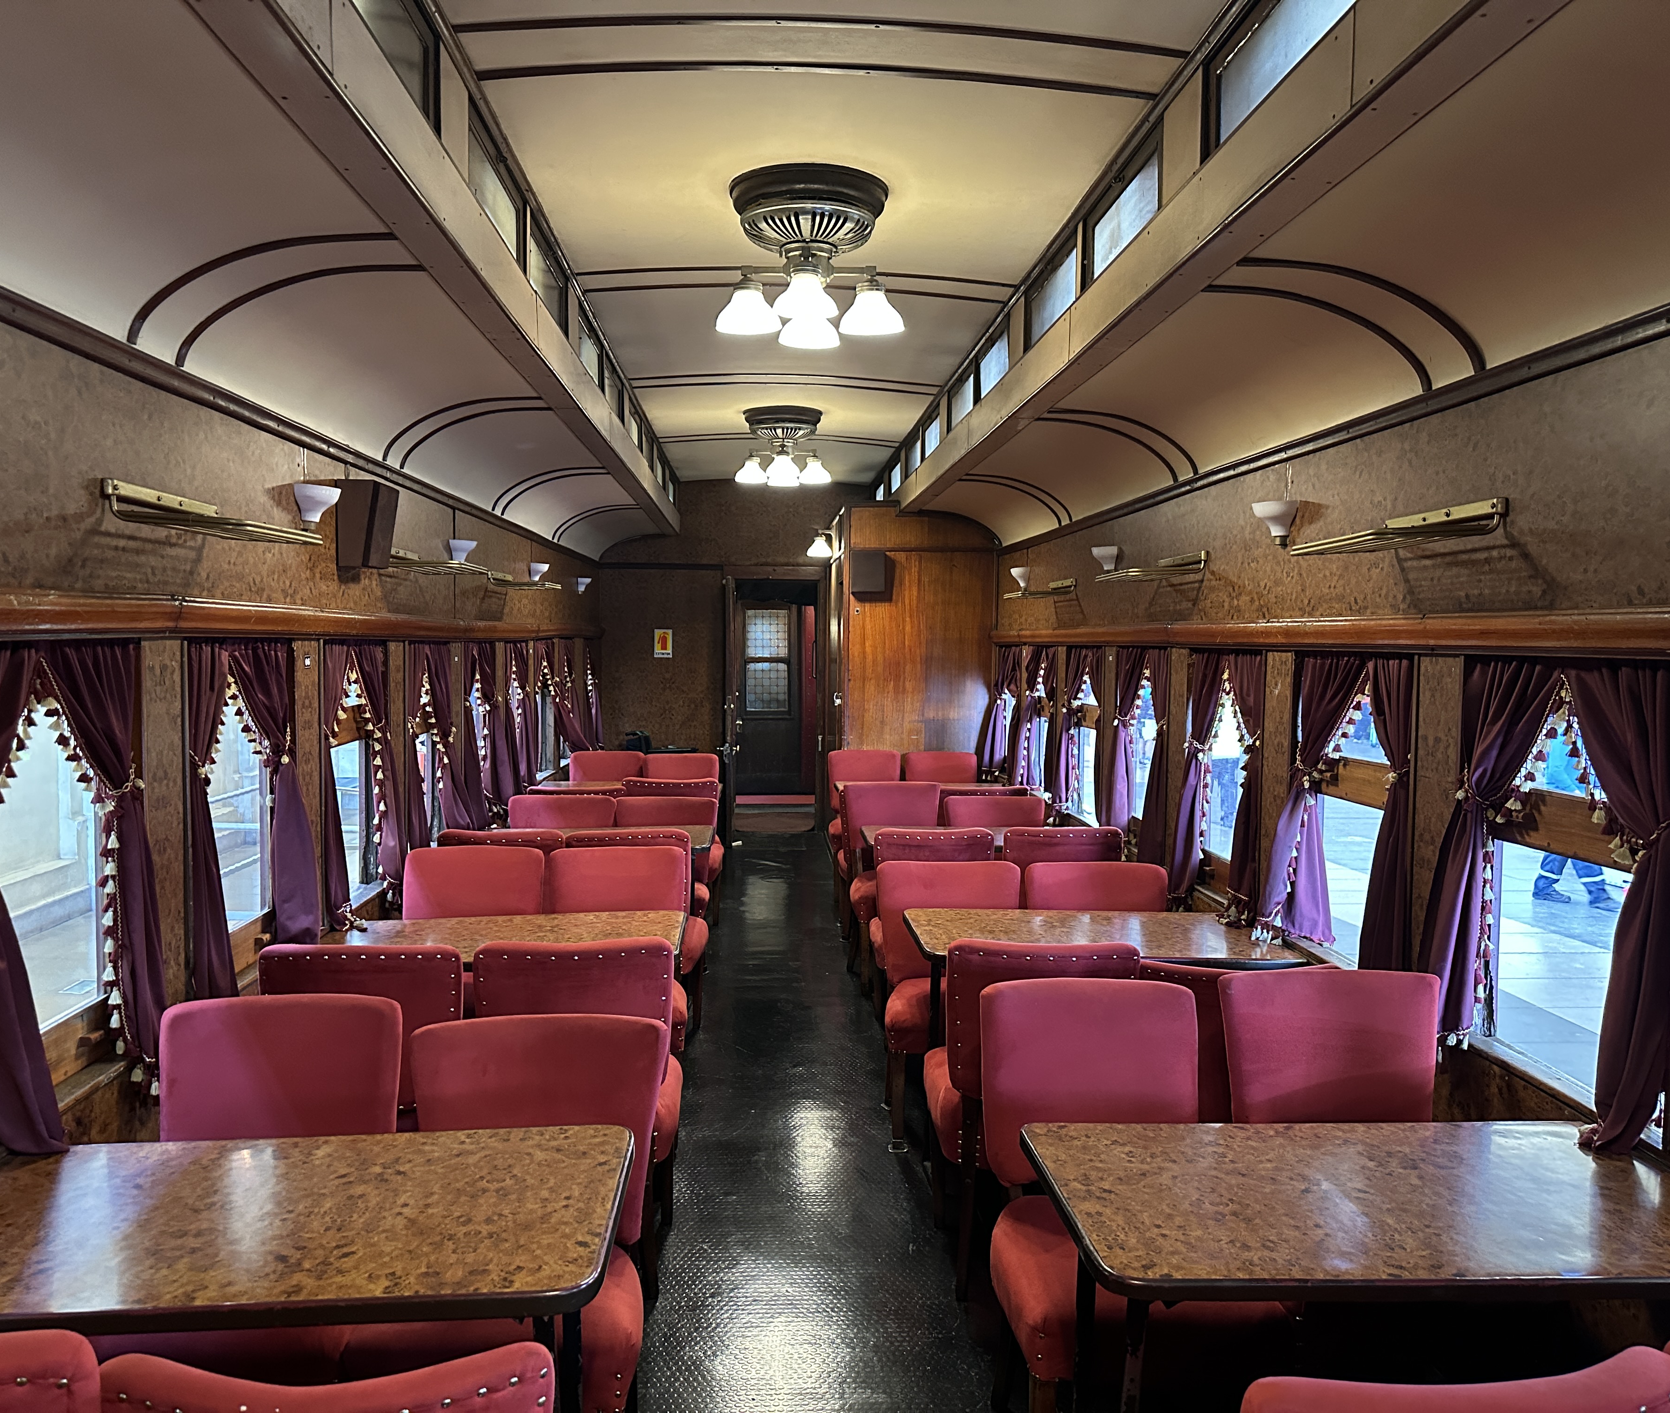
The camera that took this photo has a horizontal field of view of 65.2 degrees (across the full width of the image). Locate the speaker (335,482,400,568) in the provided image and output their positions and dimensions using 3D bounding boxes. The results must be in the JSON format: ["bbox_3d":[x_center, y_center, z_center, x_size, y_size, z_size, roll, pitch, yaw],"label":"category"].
[{"bbox_3d":[-1.417,-0.547,3.975,0.125,0.255,0.210,0,3,-3],"label":"speaker"}]

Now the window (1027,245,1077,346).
[{"bbox_3d":[0.693,-1.308,4.169,0.049,0.218,0.757,0,3,-3],"label":"window"}]

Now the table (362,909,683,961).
[{"bbox_3d":[-0.968,1.019,3.791,1.045,0.740,0.559,0,3,-3],"label":"table"}]

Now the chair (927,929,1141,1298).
[{"bbox_3d":[0.460,0.981,3.281,0.447,0.890,0.533,0,3,-3],"label":"chair"}]

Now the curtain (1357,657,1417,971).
[{"bbox_3d":[1.302,0.295,3.112,0.100,0.820,0.260,0,3,-3],"label":"curtain"}]

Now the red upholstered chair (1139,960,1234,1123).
[{"bbox_3d":[0.948,1.027,3.334,0.486,0.880,0.530,1,3,1],"label":"red upholstered chair"}]

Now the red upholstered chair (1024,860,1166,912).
[{"bbox_3d":[0.878,0.948,4.265,0.485,0.845,0.530,0,3,-3],"label":"red upholstered chair"}]

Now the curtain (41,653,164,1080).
[{"bbox_3d":[-1.431,0.340,2.538,0.120,0.930,0.430,0,3,-3],"label":"curtain"}]

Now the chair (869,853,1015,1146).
[{"bbox_3d":[0.379,0.944,4.245,0.485,0.845,0.530,0,3,-3],"label":"chair"}]

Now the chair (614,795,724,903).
[{"bbox_3d":[-0.824,0.860,6.282,0.520,0.850,0.570,0,3,-3],"label":"chair"}]

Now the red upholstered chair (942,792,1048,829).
[{"bbox_3d":[0.756,0.854,6.038,0.485,0.845,0.530,0,3,-3],"label":"red upholstered chair"}]

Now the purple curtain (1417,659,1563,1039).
[{"bbox_3d":[1.308,0.301,2.664,0.172,0.778,0.378,0,3,-3],"label":"purple curtain"}]

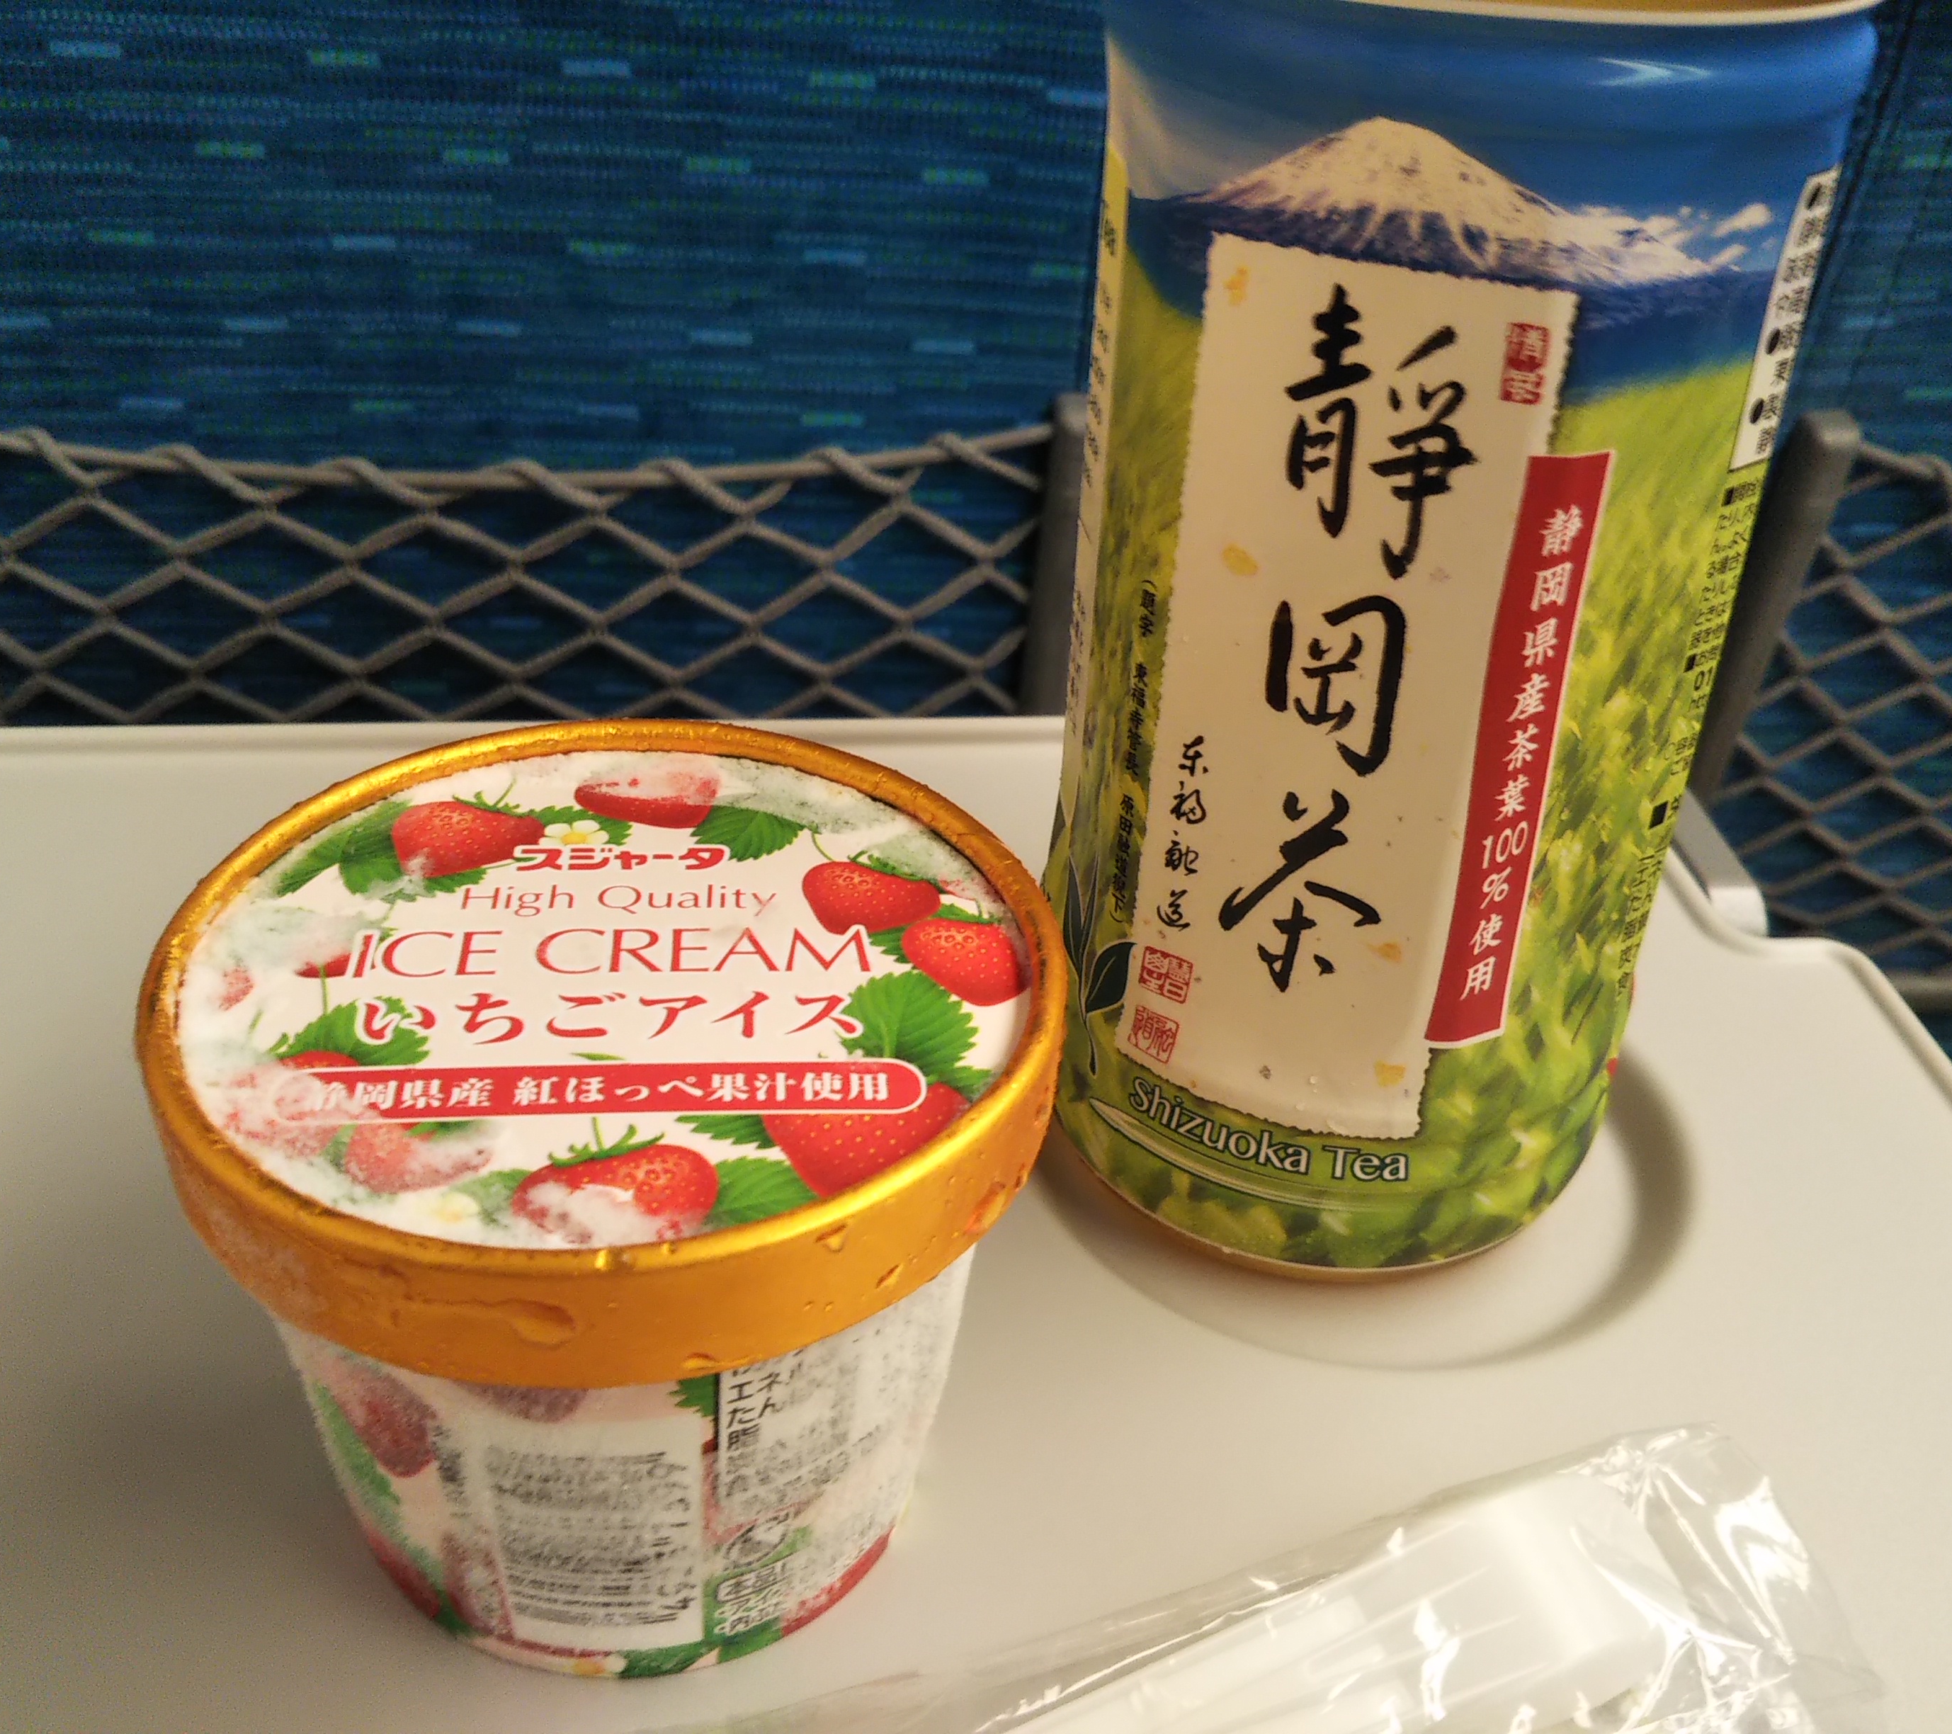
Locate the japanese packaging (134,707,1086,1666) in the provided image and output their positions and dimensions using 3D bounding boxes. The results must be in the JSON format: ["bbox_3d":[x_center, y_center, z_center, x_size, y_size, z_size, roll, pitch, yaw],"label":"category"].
[{"bbox_3d":[-0.031,0.031,0.183,0.075,0.059,0.075,0,33,-5],"label":"japanese packaging"}]

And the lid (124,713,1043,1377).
[{"bbox_3d":[-0.030,0.011,0.171,0.075,0.012,0.075,0,33,-5],"label":"lid"}]

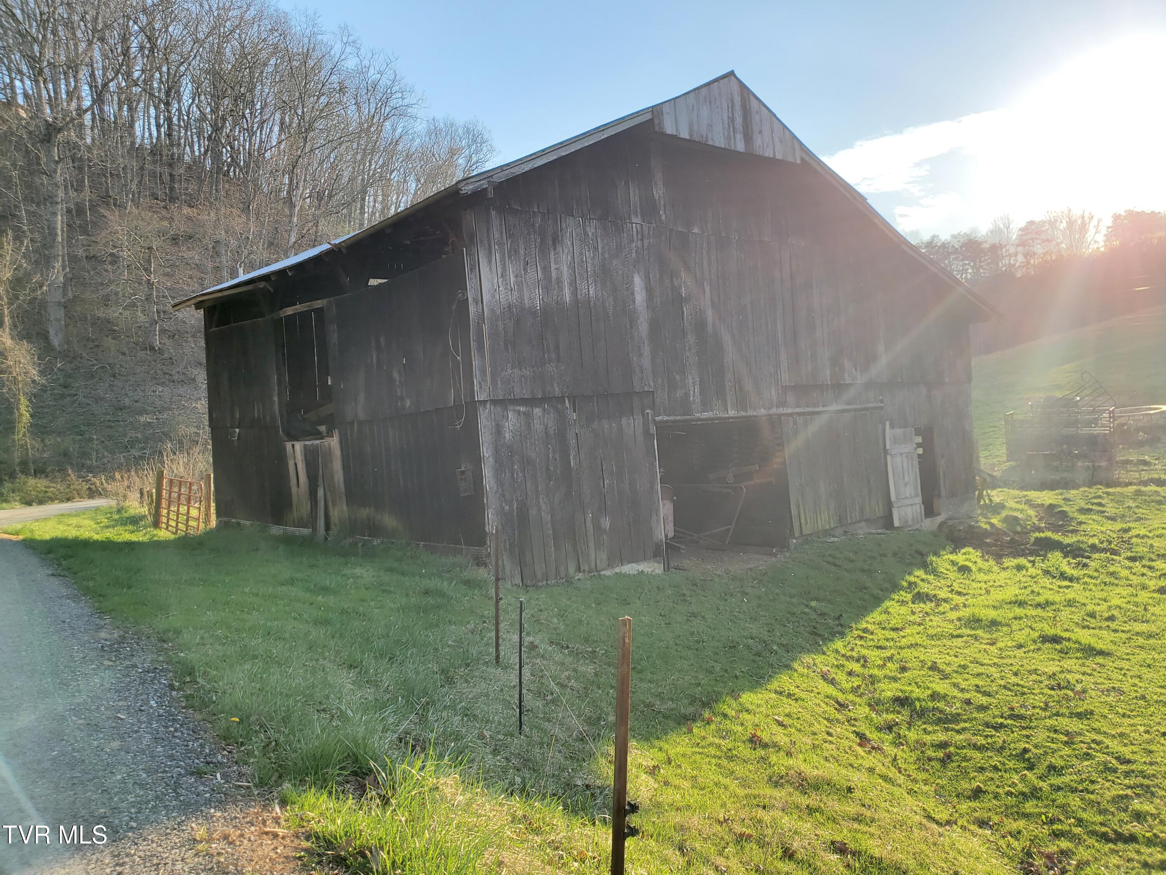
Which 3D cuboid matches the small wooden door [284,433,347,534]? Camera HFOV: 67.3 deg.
[{"bbox_3d":[-4.523,0.823,14.803,0.100,1.620,2.070,-4,2,-42],"label":"small wooden door"}]

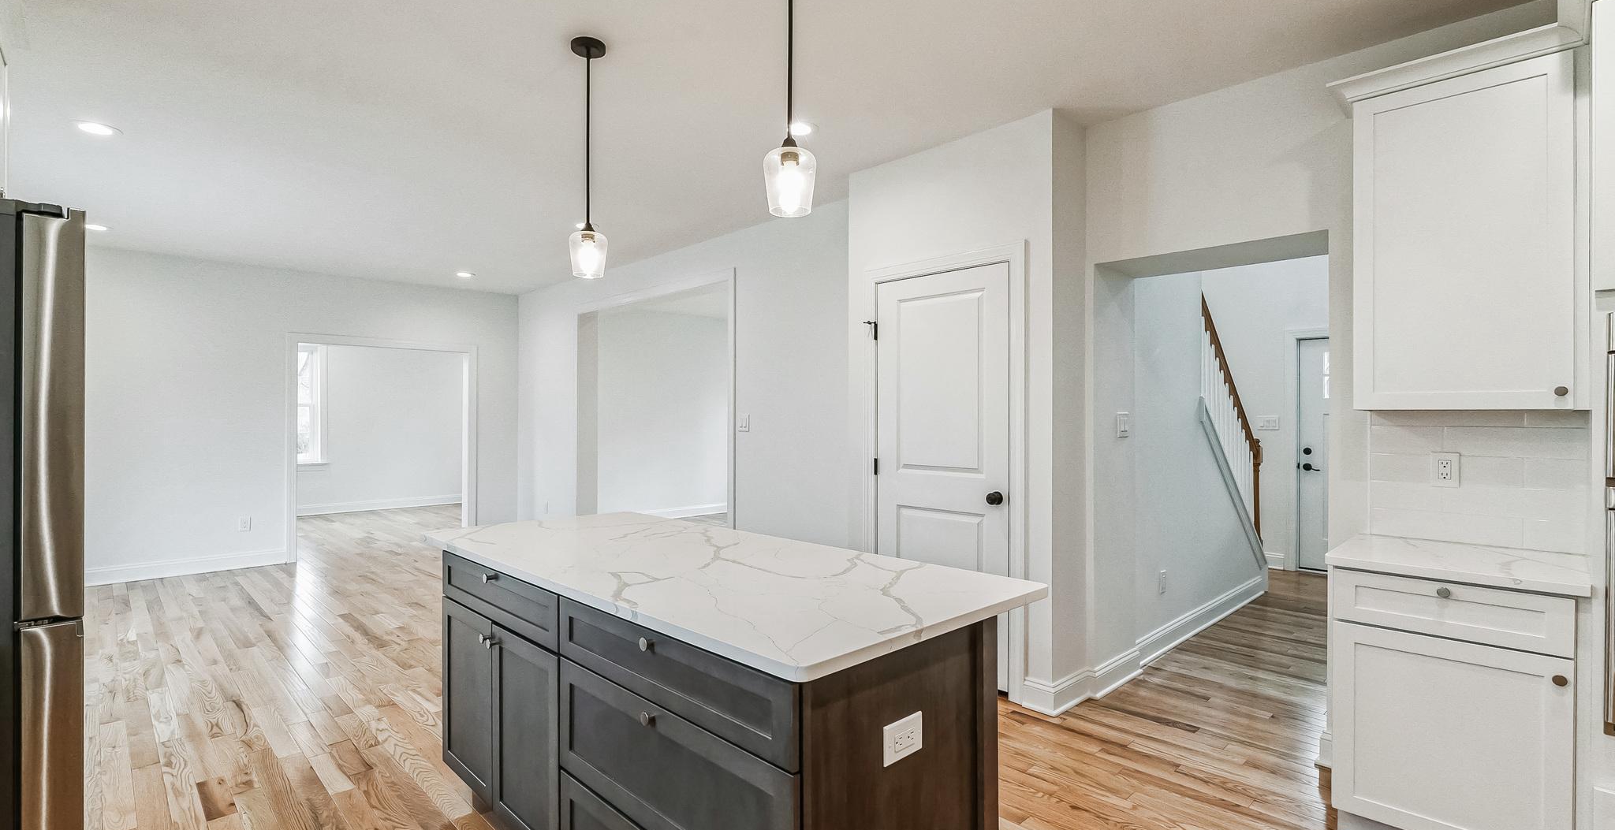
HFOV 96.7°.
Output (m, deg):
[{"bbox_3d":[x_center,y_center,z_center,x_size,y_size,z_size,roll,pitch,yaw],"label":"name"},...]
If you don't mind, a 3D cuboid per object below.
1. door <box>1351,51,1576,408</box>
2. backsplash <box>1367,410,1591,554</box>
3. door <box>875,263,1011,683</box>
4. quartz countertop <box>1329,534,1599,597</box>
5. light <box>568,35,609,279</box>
[{"bbox_3d":[2.068,-0.544,2.290,0.022,1.052,0.517,0,0,-45],"label":"door"},{"bbox_3d":[2.288,0.212,2.485,0.017,0.456,0.547,0,0,-45],"label":"backsplash"},{"bbox_3d":[0.680,0.300,3.720,0.045,2.061,0.817,0,0,-45],"label":"door"},{"bbox_3d":[2.054,0.456,2.277,0.630,0.034,0.563,0,0,-45],"label":"quartz countertop"},{"bbox_3d":[-0.815,-0.951,2.671,0.140,0.853,0.140,0,0,-45],"label":"light"}]

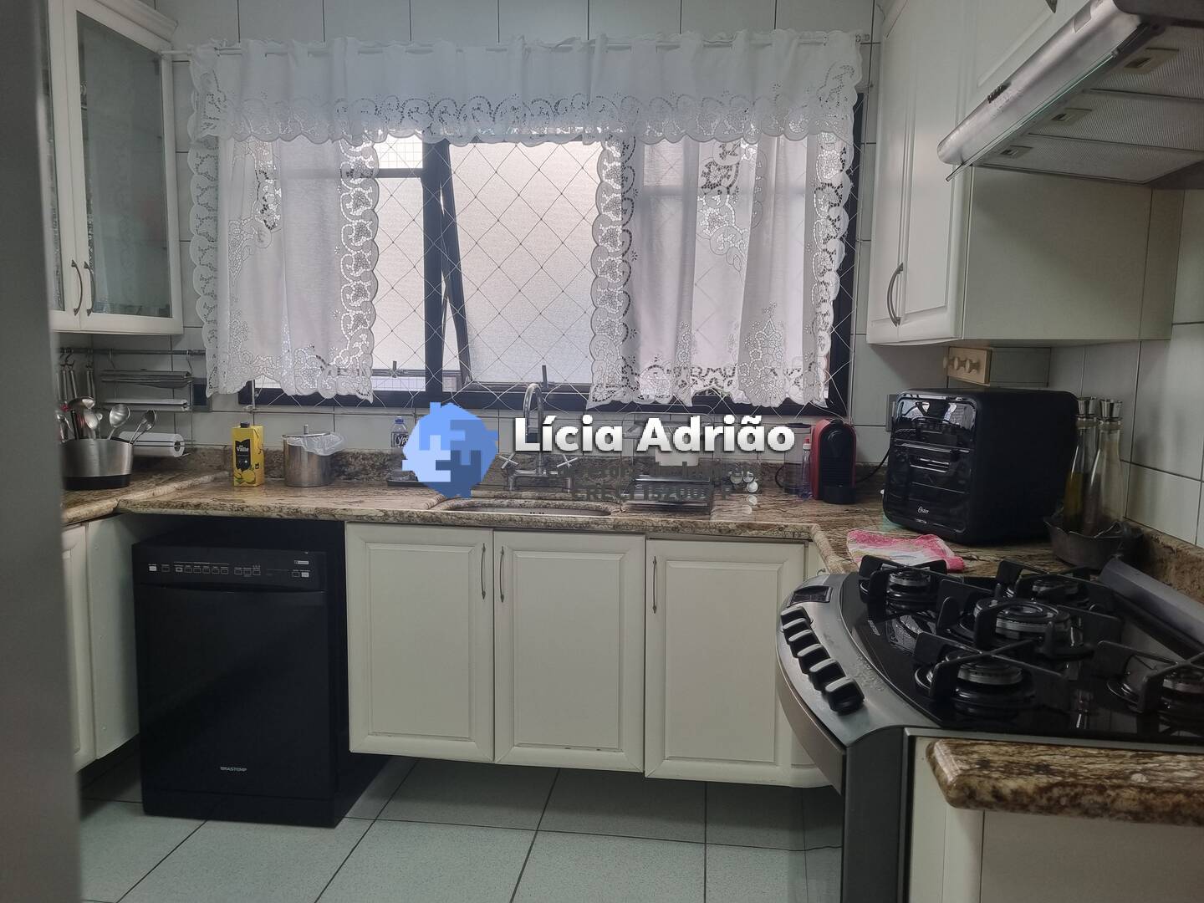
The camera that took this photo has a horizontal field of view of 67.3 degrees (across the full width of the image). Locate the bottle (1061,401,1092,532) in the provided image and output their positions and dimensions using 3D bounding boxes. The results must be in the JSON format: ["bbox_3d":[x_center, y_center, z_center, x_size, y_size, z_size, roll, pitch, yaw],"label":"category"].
[{"bbox_3d":[1.096,0.048,2.076,0.080,0.335,0.080,1,6,6],"label":"bottle"}]

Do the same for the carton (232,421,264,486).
[{"bbox_3d":[-1.216,0.009,3.119,0.075,0.213,0.070,1,7,7],"label":"carton"}]

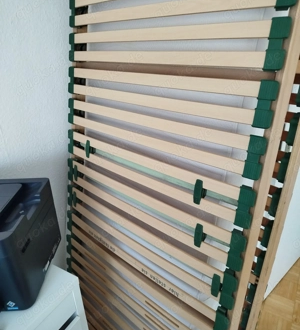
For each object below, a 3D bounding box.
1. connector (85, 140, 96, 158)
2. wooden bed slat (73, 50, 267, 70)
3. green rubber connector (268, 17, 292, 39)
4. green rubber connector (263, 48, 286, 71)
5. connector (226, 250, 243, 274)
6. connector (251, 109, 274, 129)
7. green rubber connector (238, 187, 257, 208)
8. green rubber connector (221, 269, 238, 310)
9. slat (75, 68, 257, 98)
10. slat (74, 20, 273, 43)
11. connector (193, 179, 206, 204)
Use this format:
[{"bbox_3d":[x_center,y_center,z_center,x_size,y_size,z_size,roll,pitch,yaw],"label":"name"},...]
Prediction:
[{"bbox_3d":[-0.260,-0.070,1.224,0.028,0.081,0.032,19,22,39],"label":"connector"},{"bbox_3d":[-0.020,-0.359,0.931,0.848,0.037,0.011,19,22,39],"label":"wooden bed slat"},{"bbox_3d":[0.302,-0.315,0.645,0.042,0.045,0.026,19,22,39],"label":"green rubber connector"},{"bbox_3d":[0.296,-0.249,0.664,0.042,0.044,0.026,19,22,39],"label":"green rubber connector"},{"bbox_3d":[0.252,0.280,0.819,0.039,0.051,0.026,19,22,39],"label":"connector"},{"bbox_3d":[0.285,-0.117,0.704,0.042,0.045,0.026,19,22,39],"label":"connector"},{"bbox_3d":[0.267,0.083,0.763,0.039,0.046,0.026,19,22,39],"label":"green rubber connector"},{"bbox_3d":[0.243,0.375,0.848,0.039,0.124,0.026,19,22,39],"label":"green rubber connector"},{"bbox_3d":[-0.026,-0.294,0.951,0.848,0.037,0.011,19,22,39],"label":"slat"},{"bbox_3d":[-0.014,-0.425,0.911,0.848,0.037,0.011,19,22,39],"label":"slat"},{"bbox_3d":[0.159,0.080,0.864,0.025,0.078,0.032,19,22,39],"label":"connector"}]

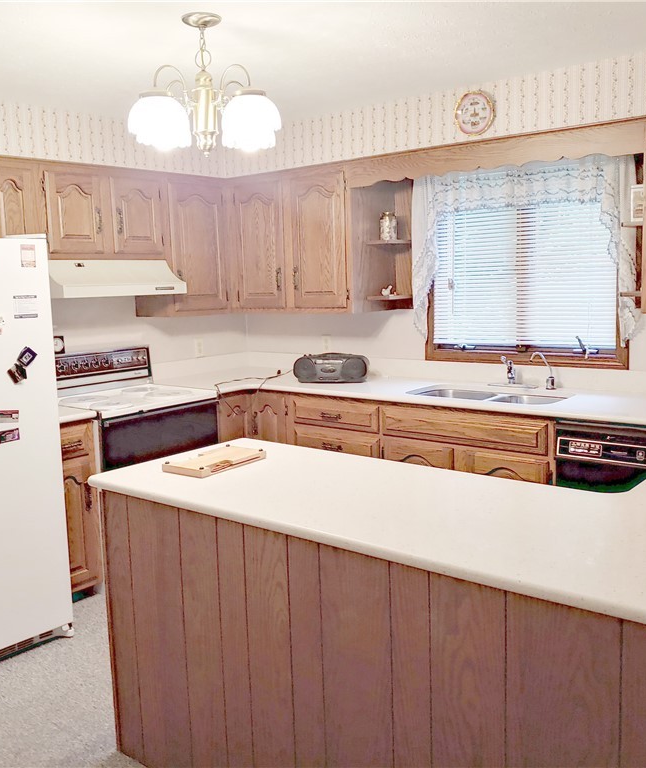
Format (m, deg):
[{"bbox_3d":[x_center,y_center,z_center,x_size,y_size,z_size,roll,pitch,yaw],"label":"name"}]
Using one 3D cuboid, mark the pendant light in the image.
[{"bbox_3d":[-0.407,-1.021,2.556,0.525,0.455,0.525,-3,8,-8],"label":"pendant light"}]

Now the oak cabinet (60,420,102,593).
[{"bbox_3d":[-1.417,0.589,3.623,0.620,0.845,0.310,5,11,38],"label":"oak cabinet"}]

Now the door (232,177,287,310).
[{"bbox_3d":[-0.384,-0.832,4.455,0.400,0.750,0.025,4,10,38],"label":"door"}]

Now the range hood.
[{"bbox_3d":[-1.169,-0.559,3.926,0.480,0.185,0.765,5,11,38],"label":"range hood"}]

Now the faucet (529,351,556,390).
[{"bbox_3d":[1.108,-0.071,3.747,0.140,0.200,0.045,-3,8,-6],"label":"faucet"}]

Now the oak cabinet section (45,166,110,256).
[{"bbox_3d":[-1.253,-0.865,3.759,0.025,0.400,0.325,4,10,38],"label":"oak cabinet section"}]

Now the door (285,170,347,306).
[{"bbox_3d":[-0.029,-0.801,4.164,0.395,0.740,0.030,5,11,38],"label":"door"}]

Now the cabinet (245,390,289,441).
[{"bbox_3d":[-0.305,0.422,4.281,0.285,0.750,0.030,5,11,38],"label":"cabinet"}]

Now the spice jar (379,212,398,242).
[{"bbox_3d":[0.363,-0.877,4.119,0.097,0.160,0.097,-2,8,0],"label":"spice jar"}]

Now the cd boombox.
[{"bbox_3d":[0.064,-0.103,4.316,0.415,0.160,0.210,0,9,13],"label":"cd boombox"}]

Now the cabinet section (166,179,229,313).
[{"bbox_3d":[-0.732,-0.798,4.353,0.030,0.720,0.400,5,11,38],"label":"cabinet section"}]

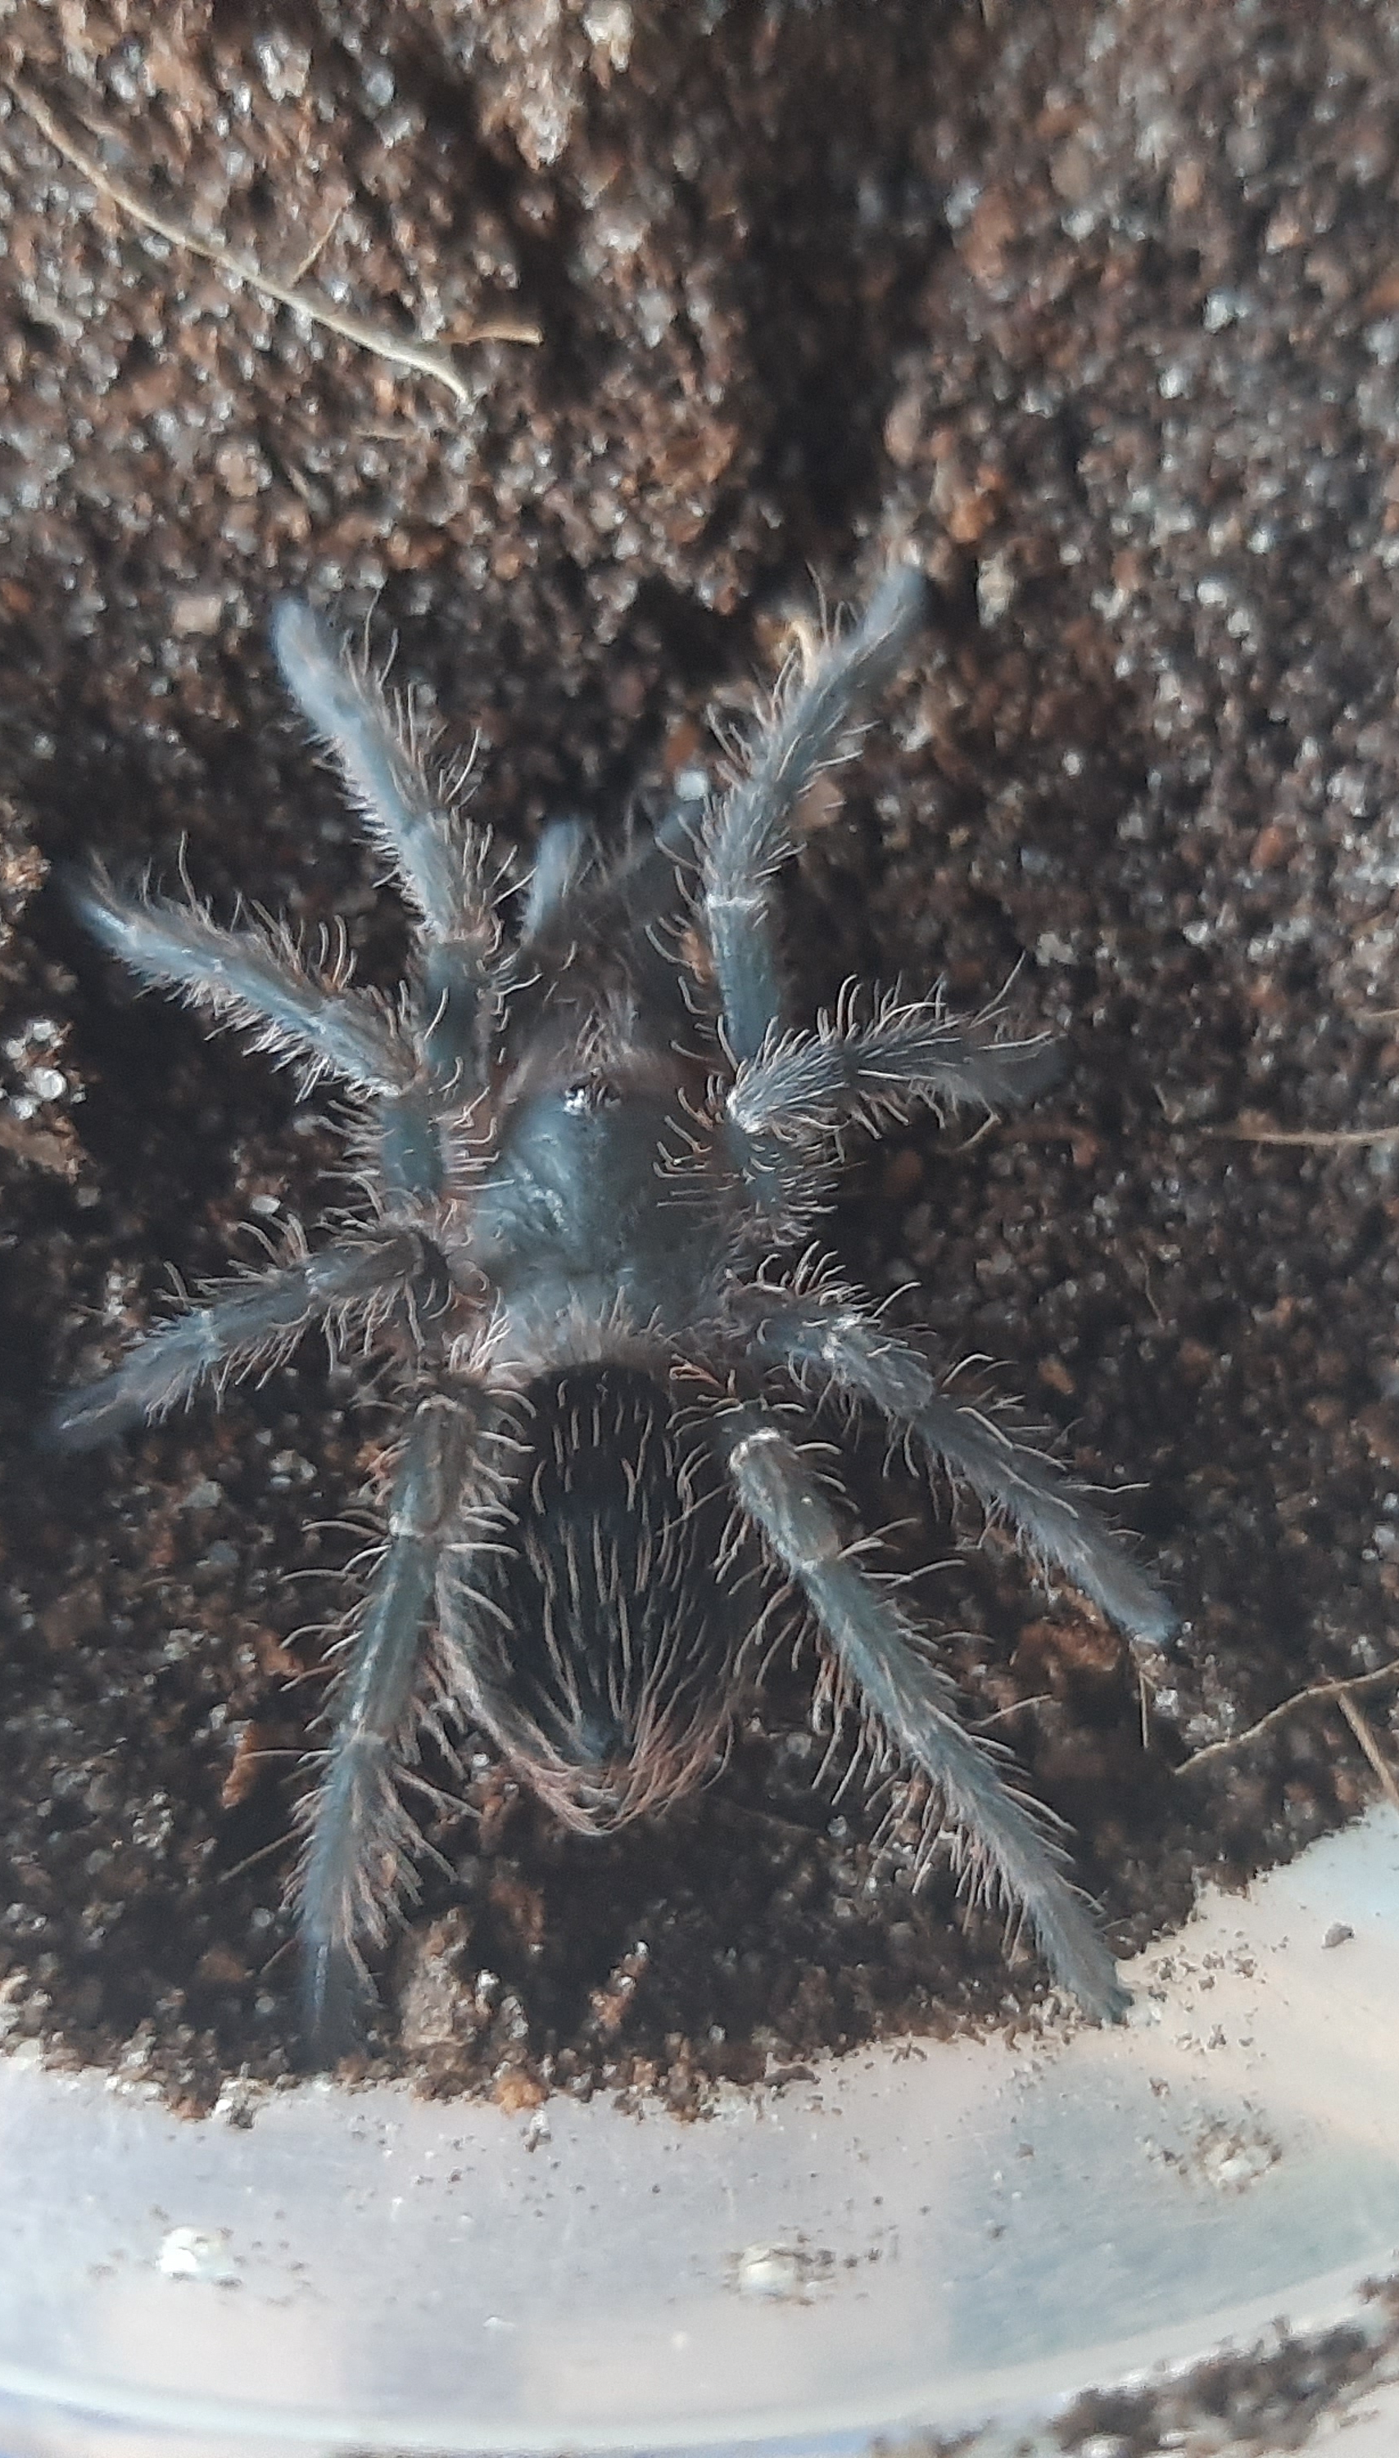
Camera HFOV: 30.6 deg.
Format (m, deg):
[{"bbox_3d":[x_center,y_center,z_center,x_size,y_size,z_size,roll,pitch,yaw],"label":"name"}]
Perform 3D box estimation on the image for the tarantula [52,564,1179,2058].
[{"bbox_3d":[-0.002,0.002,0.078,0.036,0.012,0.048,-1,83,-4],"label":"tarantula"}]

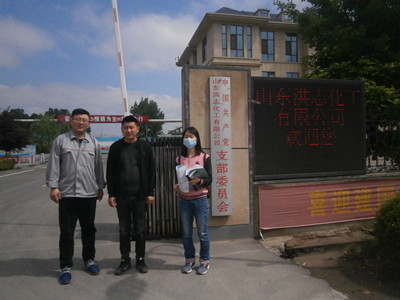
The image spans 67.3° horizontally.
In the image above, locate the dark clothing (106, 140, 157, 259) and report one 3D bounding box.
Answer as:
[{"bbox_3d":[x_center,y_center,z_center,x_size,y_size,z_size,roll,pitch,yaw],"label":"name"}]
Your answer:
[{"bbox_3d":[-0.751,0.554,3.341,0.530,1.330,0.290,-1,1,-7],"label":"dark clothing"}]

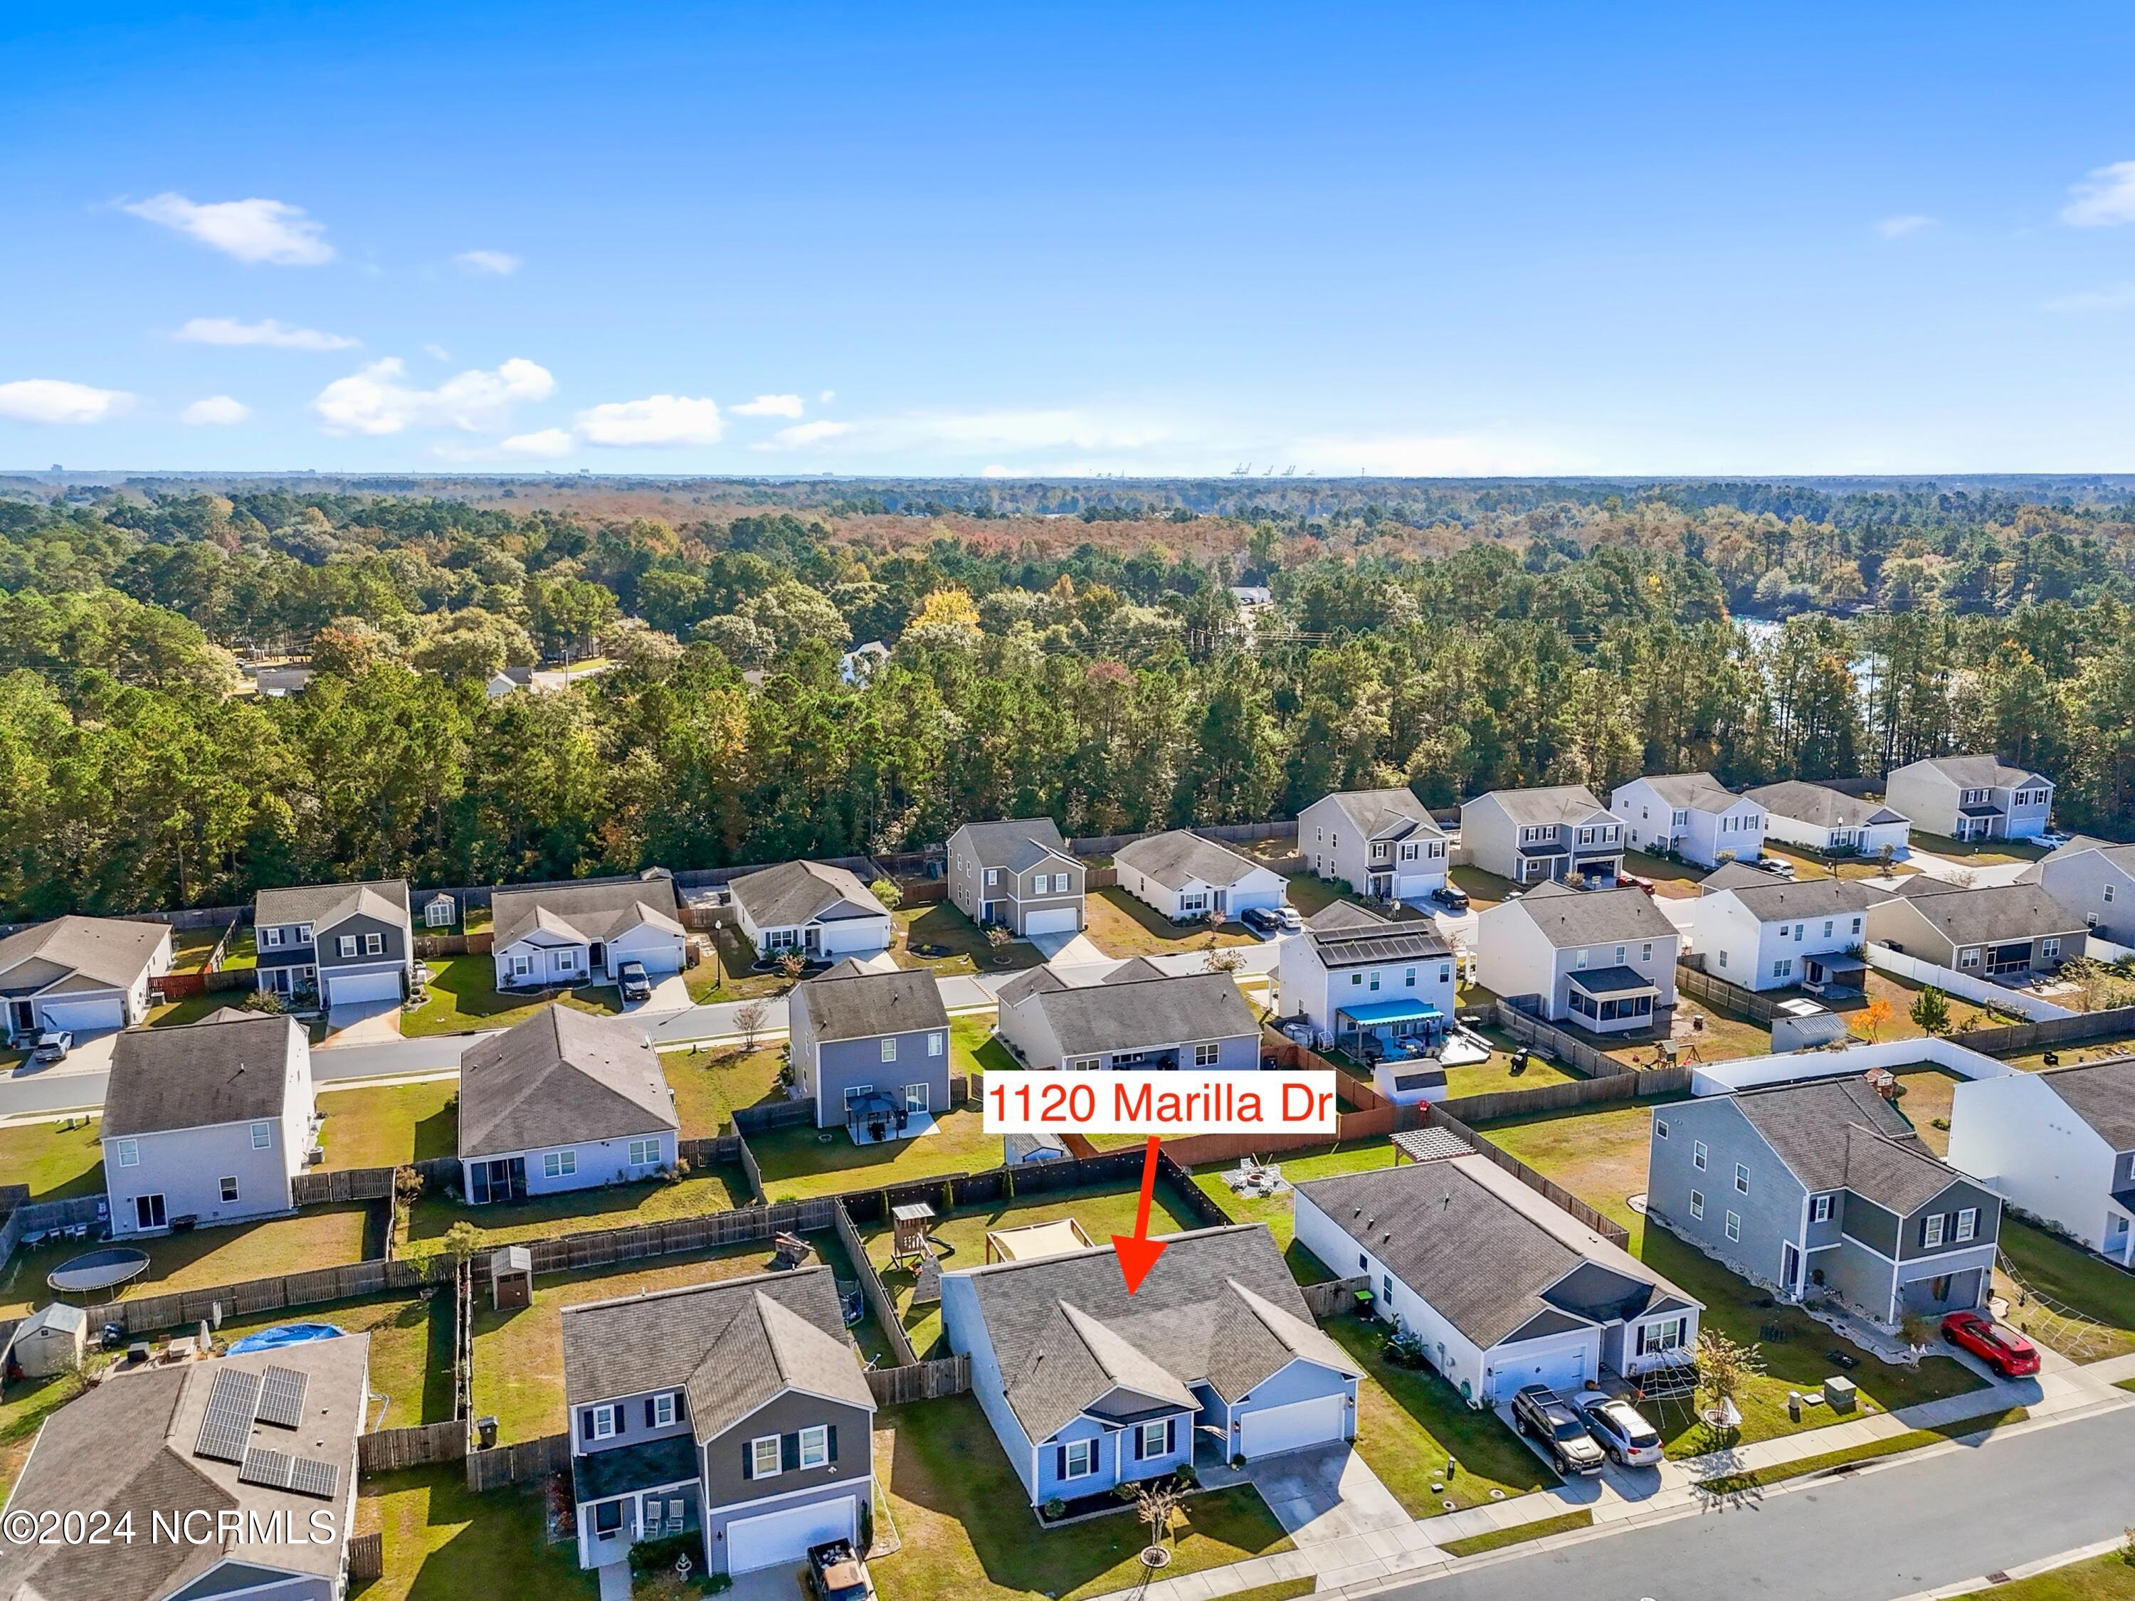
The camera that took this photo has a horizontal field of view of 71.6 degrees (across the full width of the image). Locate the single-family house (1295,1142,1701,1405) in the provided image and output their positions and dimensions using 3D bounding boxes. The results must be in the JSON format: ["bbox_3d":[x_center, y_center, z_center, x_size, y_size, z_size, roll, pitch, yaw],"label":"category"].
[{"bbox_3d":[21.154,22.401,75.165,12.300,5.750,17.400,-4,13,-20],"label":"single-family house"}]

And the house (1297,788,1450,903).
[{"bbox_3d":[32.130,3.880,156.020,9.500,9.300,14.300,-5,13,-22],"label":"house"}]

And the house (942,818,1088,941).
[{"bbox_3d":[-4.895,6.634,139.669,9.600,8.500,14.000,-4,13,-20],"label":"house"}]

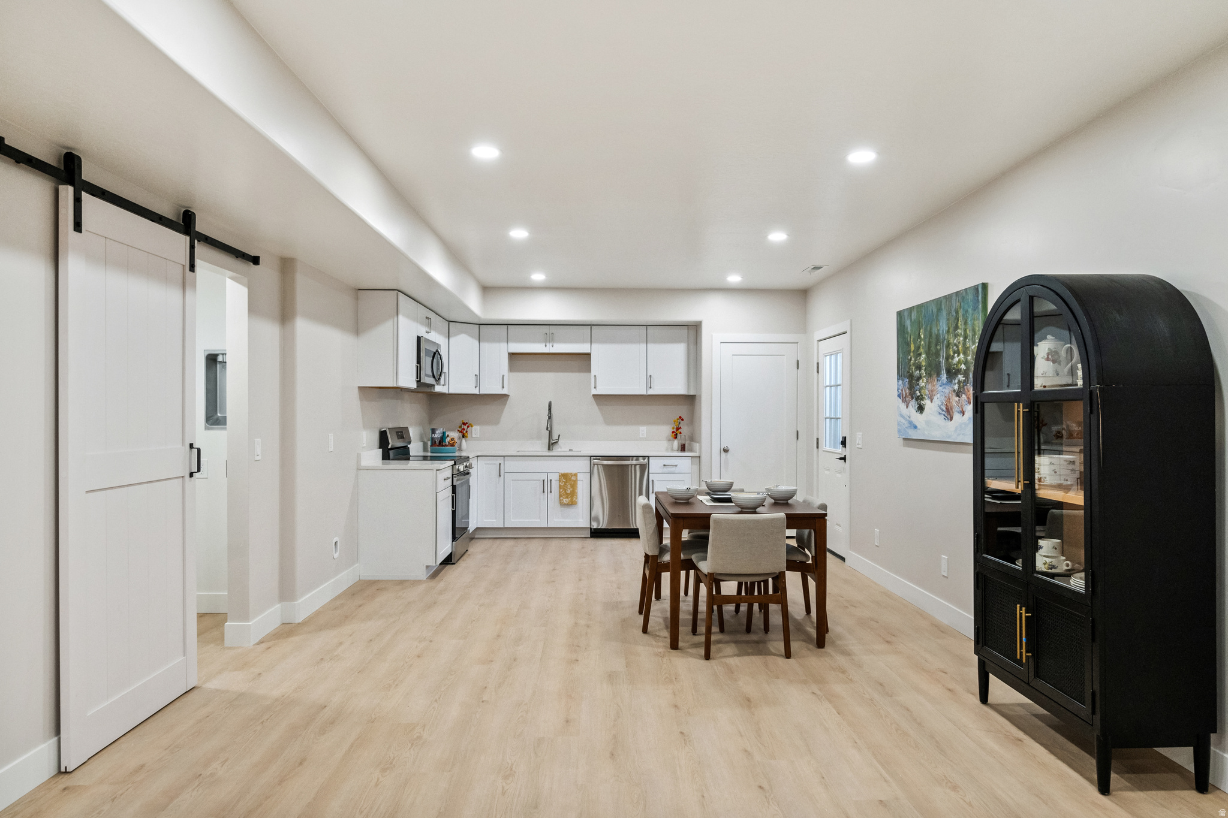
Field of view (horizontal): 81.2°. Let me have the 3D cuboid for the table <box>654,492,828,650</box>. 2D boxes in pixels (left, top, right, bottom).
[{"bbox_3d":[0.745,0.969,4.562,0.878,0.760,1.117,0,0,-1],"label":"table"}]

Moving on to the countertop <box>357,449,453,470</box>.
[{"bbox_3d":[-1.705,0.420,5.939,0.647,0.130,0.557,0,0,-1],"label":"countertop"}]

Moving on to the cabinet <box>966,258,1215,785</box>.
[{"bbox_3d":[1.864,0.398,2.889,0.418,1.875,0.834,0,0,-1],"label":"cabinet"}]

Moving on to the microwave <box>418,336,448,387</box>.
[{"bbox_3d":[-1.846,-0.426,6.602,0.390,0.400,0.755,0,0,-1],"label":"microwave"}]

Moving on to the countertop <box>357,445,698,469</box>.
[{"bbox_3d":[-0.565,0.427,6.931,2.970,0.130,2.490,0,0,-1],"label":"countertop"}]

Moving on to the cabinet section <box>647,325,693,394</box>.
[{"bbox_3d":[0.602,-0.550,8.070,0.475,0.765,0.330,0,0,-1],"label":"cabinet section"}]

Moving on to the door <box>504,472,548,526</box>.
[{"bbox_3d":[-0.931,0.961,7.570,0.451,0.577,0.022,0,0,-1],"label":"door"}]

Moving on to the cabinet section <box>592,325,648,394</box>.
[{"bbox_3d":[0.062,-0.550,8.060,0.612,0.765,0.330,0,0,-1],"label":"cabinet section"}]

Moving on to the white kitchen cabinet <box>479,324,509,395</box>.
[{"bbox_3d":[-1.319,-0.538,8.008,0.307,0.760,0.330,0,0,-1],"label":"white kitchen cabinet"}]

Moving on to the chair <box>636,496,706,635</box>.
[{"bbox_3d":[0.427,0.961,4.540,0.535,0.785,0.480,0,0,-1],"label":"chair"}]

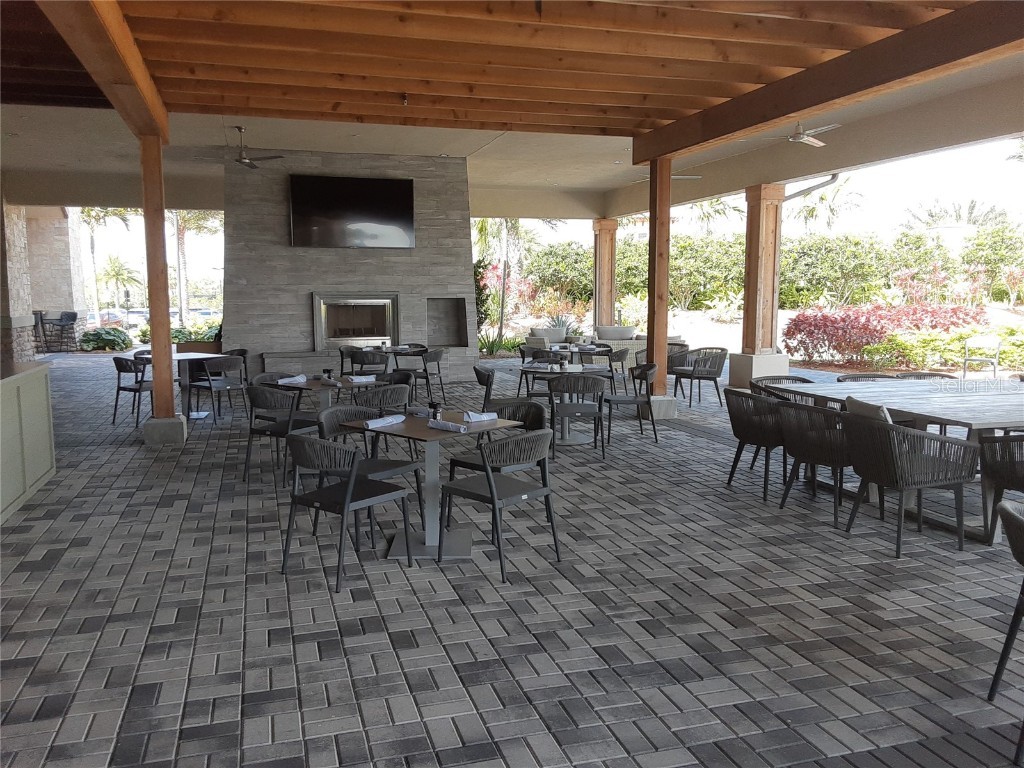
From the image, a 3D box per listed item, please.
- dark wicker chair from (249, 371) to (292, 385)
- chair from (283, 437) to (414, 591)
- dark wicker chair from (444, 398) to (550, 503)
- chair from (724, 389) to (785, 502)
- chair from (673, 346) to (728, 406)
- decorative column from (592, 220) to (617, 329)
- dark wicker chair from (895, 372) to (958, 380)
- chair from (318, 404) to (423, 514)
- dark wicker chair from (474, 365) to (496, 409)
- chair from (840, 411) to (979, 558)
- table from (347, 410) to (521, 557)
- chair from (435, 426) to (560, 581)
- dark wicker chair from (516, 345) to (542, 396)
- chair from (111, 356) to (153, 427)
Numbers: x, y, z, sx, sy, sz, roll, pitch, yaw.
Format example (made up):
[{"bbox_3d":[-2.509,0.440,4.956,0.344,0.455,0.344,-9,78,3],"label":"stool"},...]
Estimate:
[{"bbox_3d":[-2.054,0.311,7.236,0.550,0.785,0.530,6,9,43],"label":"dark wicker chair"},{"bbox_3d":[-0.903,0.642,4.379,0.520,0.780,0.530,6,8,39],"label":"chair"},{"bbox_3d":[-0.077,0.547,5.254,0.520,0.780,0.530,5,8,37],"label":"dark wicker chair"},{"bbox_3d":[2.002,0.442,6.102,0.570,0.770,0.590,-2,7,-18],"label":"chair"},{"bbox_3d":[2.550,-0.098,10.861,0.570,0.770,0.590,-2,7,-15],"label":"chair"},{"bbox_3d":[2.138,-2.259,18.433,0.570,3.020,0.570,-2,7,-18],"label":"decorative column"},{"bbox_3d":[3.842,0.310,7.265,0.590,0.770,0.570,-2,7,-18],"label":"dark wicker chair"},{"bbox_3d":[-0.911,0.559,5.065,0.550,0.785,0.530,5,8,35],"label":"chair"},{"bbox_3d":[-0.094,0.219,8.056,0.550,0.785,0.530,0,6,4],"label":"dark wicker chair"},{"bbox_3d":[2.397,0.583,4.851,0.570,0.770,0.590,-2,7,-18],"label":"chair"},{"bbox_3d":[-0.461,0.607,4.741,0.780,0.745,0.760,6,9,42],"label":"table"},{"bbox_3d":[-0.066,0.629,4.525,0.530,0.780,0.520,6,8,40],"label":"chair"},{"bbox_3d":[0.451,-0.174,11.703,0.540,0.780,0.530,6,8,41],"label":"dark wicker chair"},{"bbox_3d":[-4.300,0.071,9.333,0.520,0.780,0.530,4,8,32],"label":"chair"}]

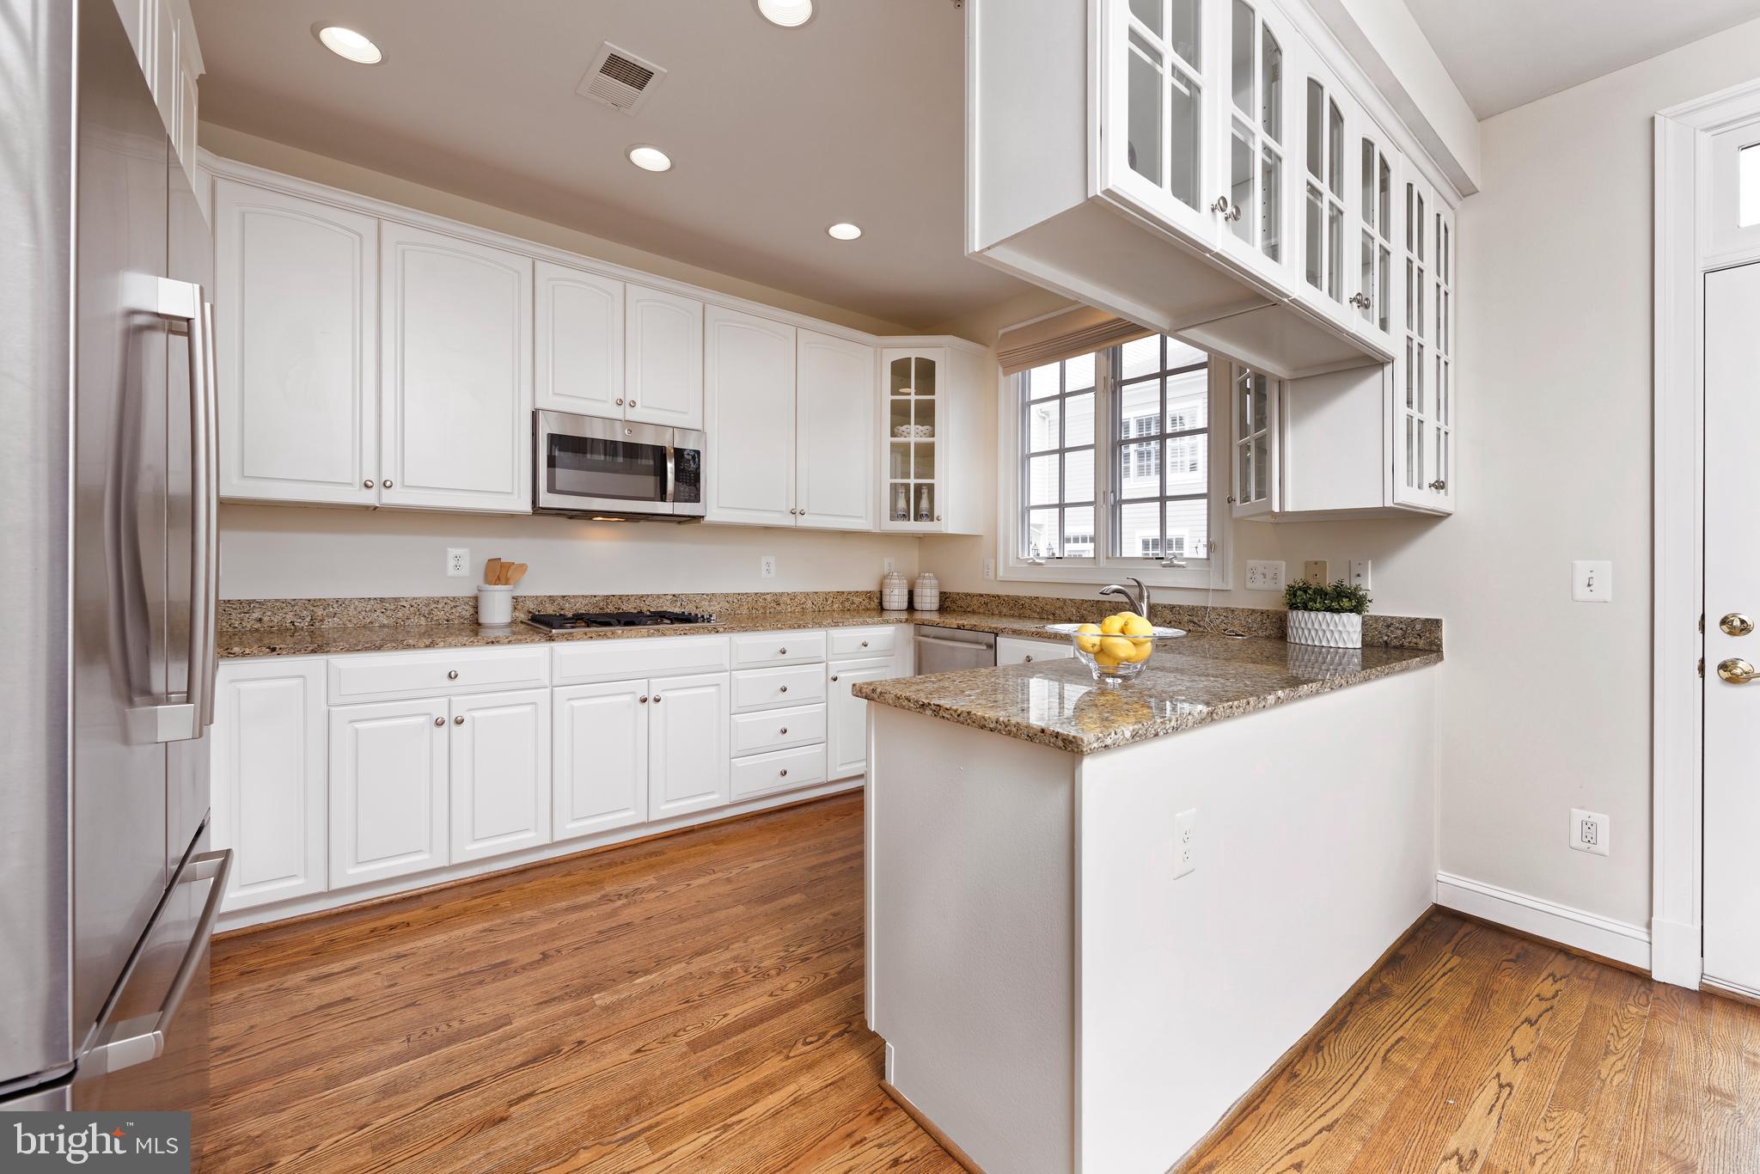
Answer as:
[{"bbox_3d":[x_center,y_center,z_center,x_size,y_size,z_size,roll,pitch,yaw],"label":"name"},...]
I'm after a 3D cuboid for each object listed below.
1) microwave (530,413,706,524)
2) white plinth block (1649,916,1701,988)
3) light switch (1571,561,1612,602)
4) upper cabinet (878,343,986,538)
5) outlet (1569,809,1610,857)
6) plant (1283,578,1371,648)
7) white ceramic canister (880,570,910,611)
[{"bbox_3d":[-1.250,-0.538,3.231,0.755,0.426,0.410,0,1,-39],"label":"microwave"},{"bbox_3d":[2.359,1.084,2.027,0.036,0.183,0.092,0,1,-38],"label":"white plinth block"},{"bbox_3d":[2.262,-0.017,2.176,0.018,0.127,0.085,0,1,-39],"label":"light switch"},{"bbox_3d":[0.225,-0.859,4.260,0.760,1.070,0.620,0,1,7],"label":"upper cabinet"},{"bbox_3d":[2.261,0.783,2.183,0.012,0.125,0.085,0,1,-39],"label":"outlet"},{"bbox_3d":[1.744,0.095,2.686,0.140,0.249,0.265,0,1,-39],"label":"plant"},{"bbox_3d":[0.099,0.028,4.280,0.160,0.243,0.160,0,1,-38],"label":"white ceramic canister"}]

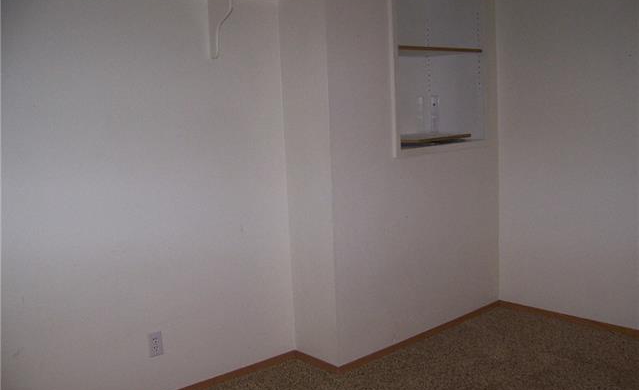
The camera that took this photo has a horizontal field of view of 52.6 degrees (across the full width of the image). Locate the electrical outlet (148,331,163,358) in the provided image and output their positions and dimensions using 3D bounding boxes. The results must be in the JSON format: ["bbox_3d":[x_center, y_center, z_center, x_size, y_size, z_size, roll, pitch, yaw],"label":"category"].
[{"bbox_3d":[-0.783,0.723,3.112,0.069,0.114,0.010,-10,11,-40],"label":"electrical outlet"}]

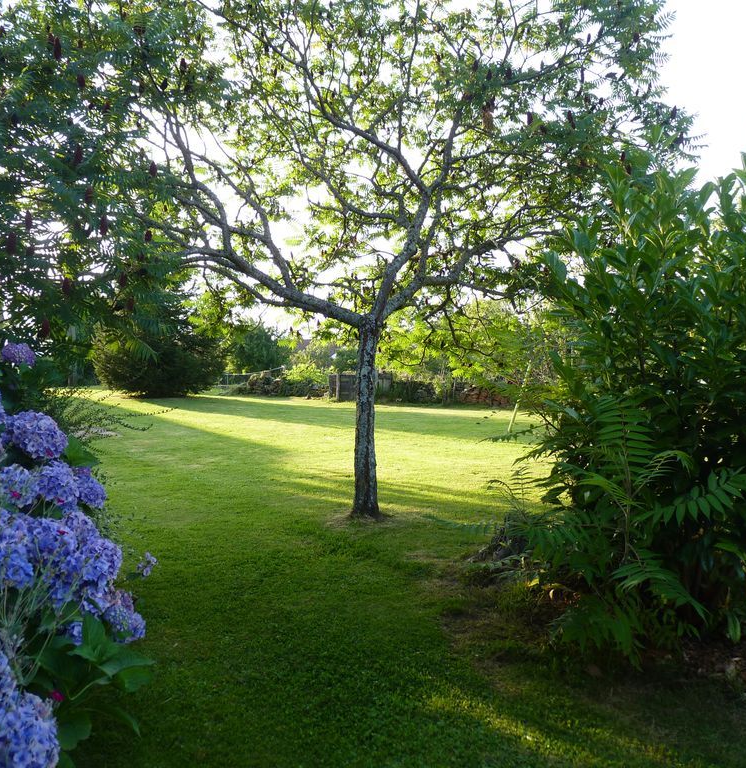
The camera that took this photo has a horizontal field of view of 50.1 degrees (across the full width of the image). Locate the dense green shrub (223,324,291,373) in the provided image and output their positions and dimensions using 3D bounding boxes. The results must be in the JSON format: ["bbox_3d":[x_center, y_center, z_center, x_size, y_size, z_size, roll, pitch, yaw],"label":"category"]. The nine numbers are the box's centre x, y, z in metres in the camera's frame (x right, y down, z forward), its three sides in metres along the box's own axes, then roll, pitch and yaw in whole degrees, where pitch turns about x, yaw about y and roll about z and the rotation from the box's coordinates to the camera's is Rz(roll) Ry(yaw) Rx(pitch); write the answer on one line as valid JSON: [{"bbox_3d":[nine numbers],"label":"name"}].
[{"bbox_3d":[-4.483,-1.261,31.000,2.600,2.200,2.400,0,2,0],"label":"dense green shrub"}]

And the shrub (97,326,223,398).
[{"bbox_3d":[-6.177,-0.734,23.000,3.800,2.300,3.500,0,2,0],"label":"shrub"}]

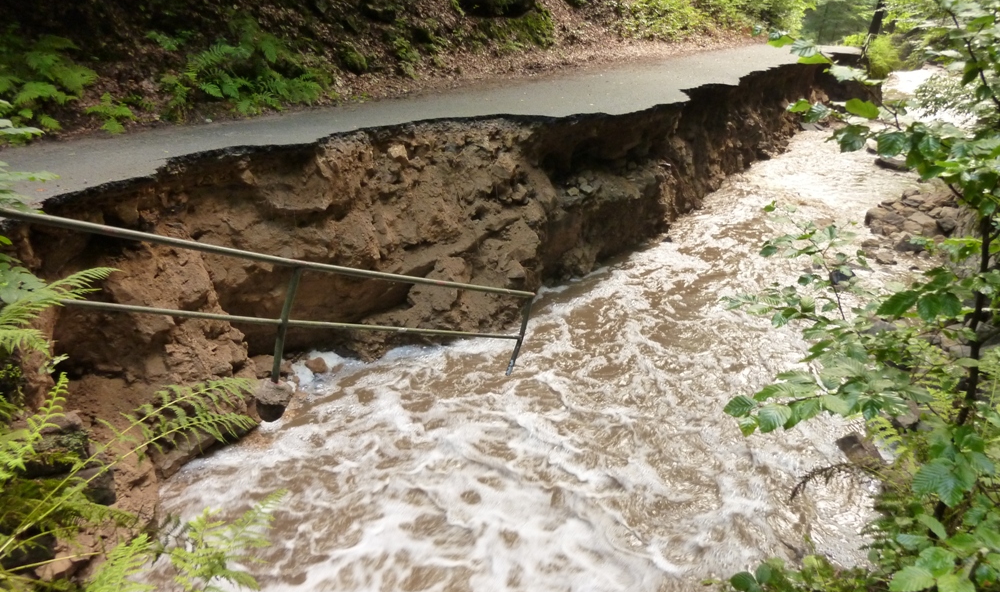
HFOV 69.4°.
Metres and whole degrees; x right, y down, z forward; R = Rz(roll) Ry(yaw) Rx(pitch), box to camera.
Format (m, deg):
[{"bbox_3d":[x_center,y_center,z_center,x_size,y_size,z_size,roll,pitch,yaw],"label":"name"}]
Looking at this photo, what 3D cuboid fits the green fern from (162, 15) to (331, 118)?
[{"bbox_3d":[-2.729,-2.551,7.900,1.000,0.970,1.420,16,27,34],"label":"green fern"}]

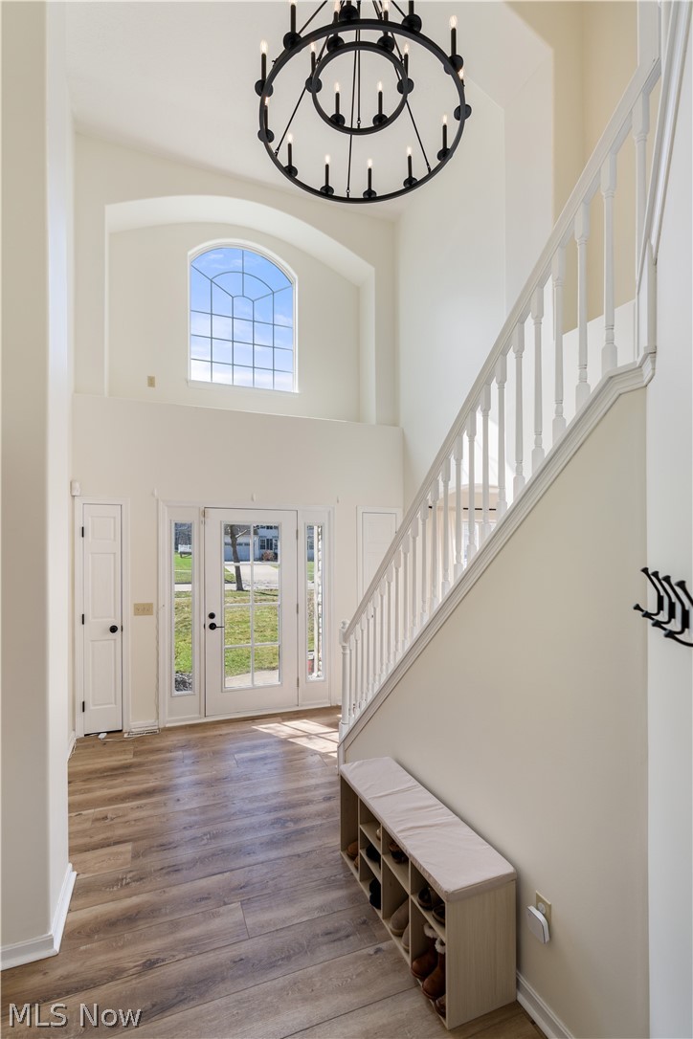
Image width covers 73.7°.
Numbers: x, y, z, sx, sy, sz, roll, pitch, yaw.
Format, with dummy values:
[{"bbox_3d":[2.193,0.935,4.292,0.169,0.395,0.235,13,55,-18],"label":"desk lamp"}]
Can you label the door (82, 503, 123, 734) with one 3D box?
[{"bbox_3d":[-2.189,0.886,4.168,0.305,2.030,0.040,0,-2,-23],"label":"door"}]

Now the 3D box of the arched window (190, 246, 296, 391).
[{"bbox_3d":[-1.163,-2.331,5.284,1.211,1.659,0.090,0,-2,-23],"label":"arched window"}]

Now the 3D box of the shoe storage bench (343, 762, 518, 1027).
[{"bbox_3d":[0.312,1.615,2.195,0.310,0.482,1.021,0,-2,-23],"label":"shoe storage bench"}]

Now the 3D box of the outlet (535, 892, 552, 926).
[{"bbox_3d":[0.710,1.426,1.667,0.009,0.115,0.070,0,-2,-23],"label":"outlet"}]

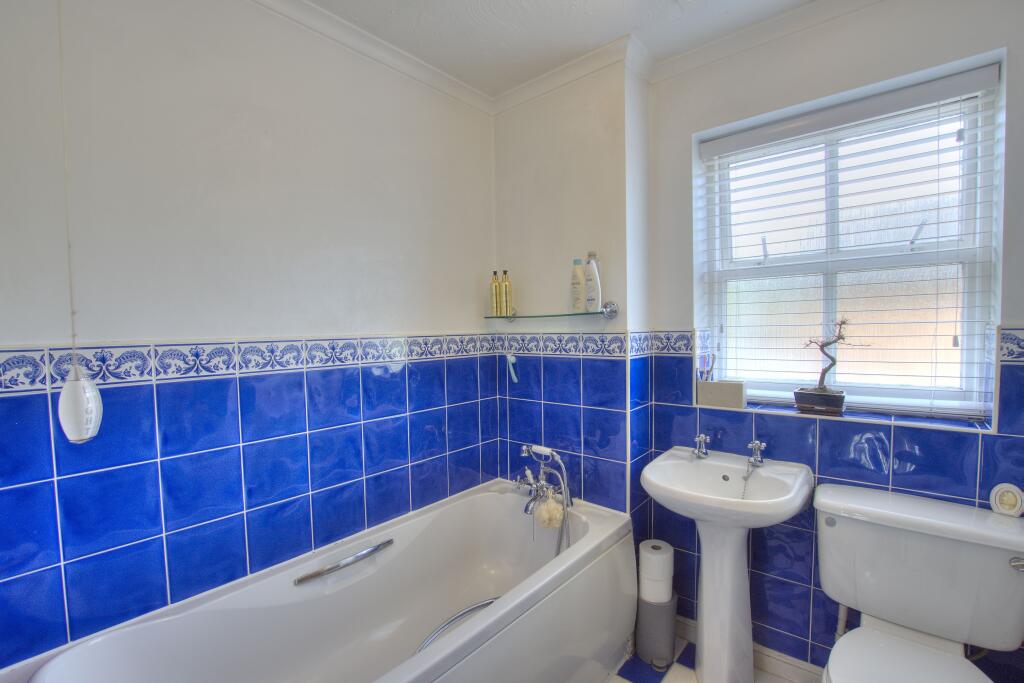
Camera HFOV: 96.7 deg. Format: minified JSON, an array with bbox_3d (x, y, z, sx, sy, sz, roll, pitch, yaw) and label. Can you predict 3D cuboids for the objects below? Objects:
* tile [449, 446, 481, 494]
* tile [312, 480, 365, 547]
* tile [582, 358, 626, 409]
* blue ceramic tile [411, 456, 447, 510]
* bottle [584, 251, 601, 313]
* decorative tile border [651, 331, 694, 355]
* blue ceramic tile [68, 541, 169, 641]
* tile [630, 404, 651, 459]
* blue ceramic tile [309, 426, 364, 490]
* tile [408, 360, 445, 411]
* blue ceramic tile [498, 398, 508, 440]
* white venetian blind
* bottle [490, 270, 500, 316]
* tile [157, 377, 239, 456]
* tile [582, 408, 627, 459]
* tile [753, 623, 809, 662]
[{"bbox_3d":[-0.208,0.569,2.021,0.010,0.188,0.197,1,2,41],"label":"tile"},{"bbox_3d":[-0.595,0.587,1.567,0.010,0.188,0.197,1,2,41],"label":"tile"},{"bbox_3d":[0.369,0.168,1.820,0.200,0.200,0.010,1,3,40],"label":"tile"},{"bbox_3d":[-0.339,0.577,1.872,0.010,0.190,0.197,0,2,41],"label":"blue ceramic tile"},{"bbox_3d":[0.312,-0.230,1.757,0.070,0.231,0.042,1,3,40],"label":"bottle"},{"bbox_3d":[0.658,0.007,1.869,0.177,0.095,0.010,0,2,41],"label":"decorative tile border"},{"bbox_3d":[-0.977,0.607,1.129,0.009,0.195,0.199,1,2,40],"label":"blue ceramic tile"},{"bbox_3d":[0.507,0.366,1.817,0.010,0.199,0.178,1,2,41],"label":"tile"},{"bbox_3d":[-0.602,0.395,1.565,0.009,0.200,0.199,1,2,40],"label":"blue ceramic tile"},{"bbox_3d":[-0.346,0.179,1.864,0.009,0.200,0.199,1,2,40],"label":"tile"},{"bbox_3d":[-0.036,0.368,2.176,0.057,0.200,0.009,1,2,40],"label":"blue ceramic tile"},{"bbox_3d":[1.140,-0.281,1.639,0.844,1.020,0.140,1,2,41],"label":"white venetian blind"},{"bbox_3d":[-0.075,-0.218,2.089,0.049,0.210,0.049,-1,2,0],"label":"bottle"},{"bbox_3d":[-0.860,0.205,1.256,0.009,0.200,0.199,1,2,40],"label":"tile"},{"bbox_3d":[0.372,0.373,1.827,0.200,0.200,0.010,1,3,40],"label":"tile"},{"bbox_3d":[0.963,1.078,1.641,0.197,0.079,0.010,0,2,41],"label":"tile"}]

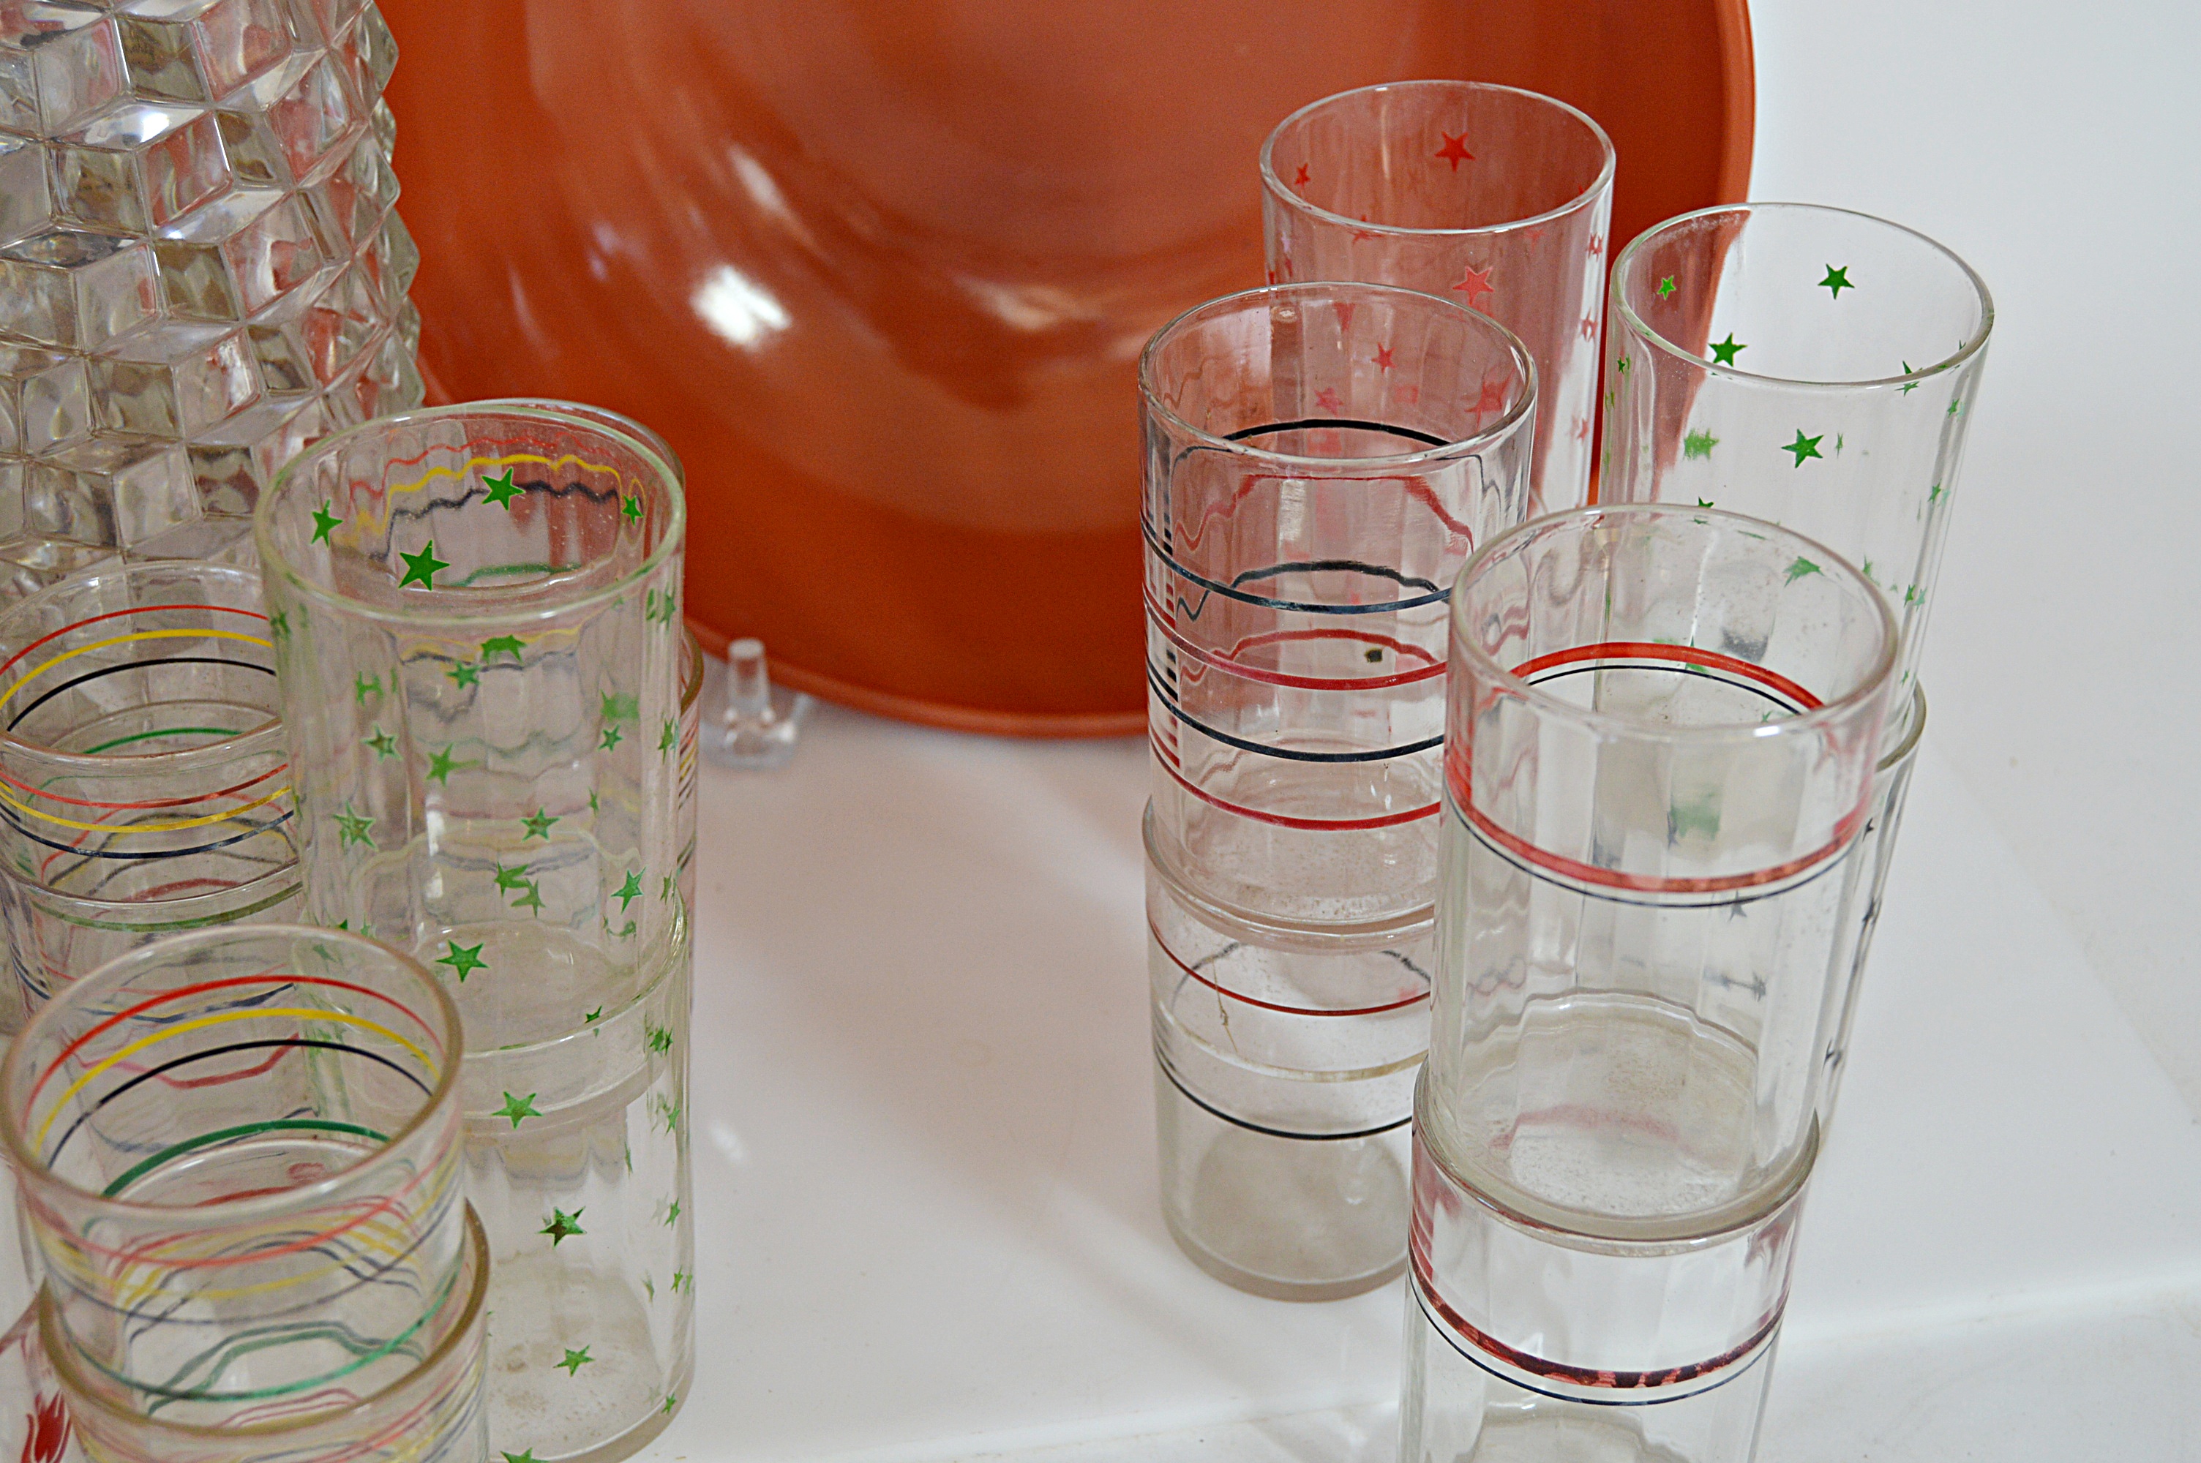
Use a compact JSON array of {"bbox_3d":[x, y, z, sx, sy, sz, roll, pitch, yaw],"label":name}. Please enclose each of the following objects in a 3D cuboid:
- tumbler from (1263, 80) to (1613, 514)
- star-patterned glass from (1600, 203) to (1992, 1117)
[{"bbox_3d":[0.068,-0.067,0.670,0.070,0.118,0.070,0,35,0],"label":"tumbler"},{"bbox_3d":[0.130,0.001,0.646,0.070,0.200,0.070,0,35,0],"label":"star-patterned glass"}]

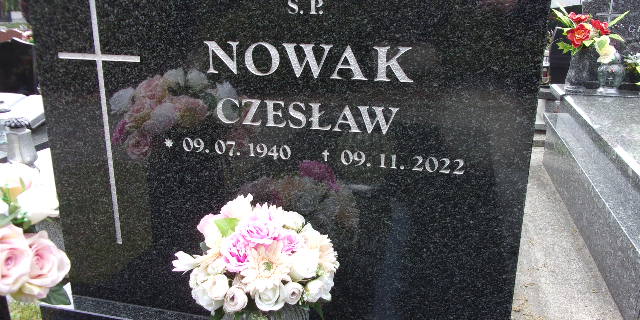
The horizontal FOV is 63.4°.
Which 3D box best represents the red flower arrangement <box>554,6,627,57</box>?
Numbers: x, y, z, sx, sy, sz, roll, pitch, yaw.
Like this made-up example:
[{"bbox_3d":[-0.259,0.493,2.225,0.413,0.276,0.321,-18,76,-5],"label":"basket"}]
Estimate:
[{"bbox_3d":[1.581,-0.736,3.025,0.410,0.320,0.330,5,18,13],"label":"red flower arrangement"}]

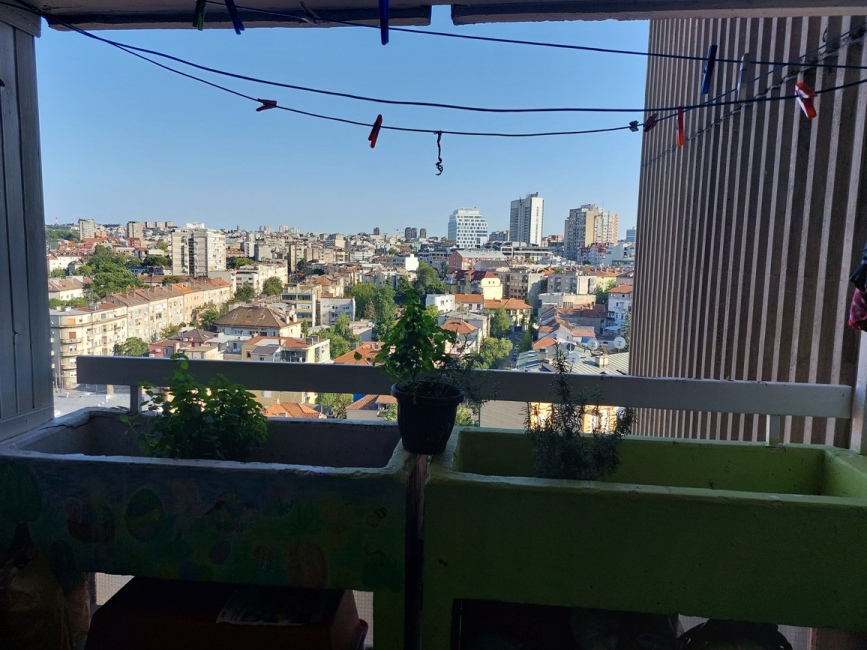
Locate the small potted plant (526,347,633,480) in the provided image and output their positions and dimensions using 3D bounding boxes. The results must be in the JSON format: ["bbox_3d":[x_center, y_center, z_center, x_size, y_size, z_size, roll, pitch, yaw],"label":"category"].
[{"bbox_3d":[0.364,0.249,1.530,0.255,0.370,0.220,2,7,6],"label":"small potted plant"}]

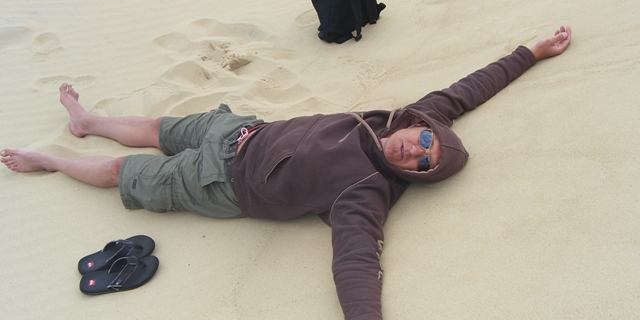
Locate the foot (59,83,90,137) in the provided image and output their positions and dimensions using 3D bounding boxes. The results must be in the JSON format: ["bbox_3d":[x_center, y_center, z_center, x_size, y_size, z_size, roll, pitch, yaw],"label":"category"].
[{"bbox_3d":[-1.069,-0.230,3.058,0.110,0.245,0.095,-5,18,28],"label":"foot"}]

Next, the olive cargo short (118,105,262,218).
[{"bbox_3d":[-0.446,-0.034,2.582,0.580,0.220,0.480,2,46,26],"label":"olive cargo short"}]

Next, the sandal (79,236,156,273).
[{"bbox_3d":[-0.702,0.327,2.434,0.285,0.060,0.110,-17,41,7],"label":"sandal"}]

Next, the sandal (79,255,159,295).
[{"bbox_3d":[-0.672,0.383,2.361,0.285,0.060,0.110,-15,41,8],"label":"sandal"}]

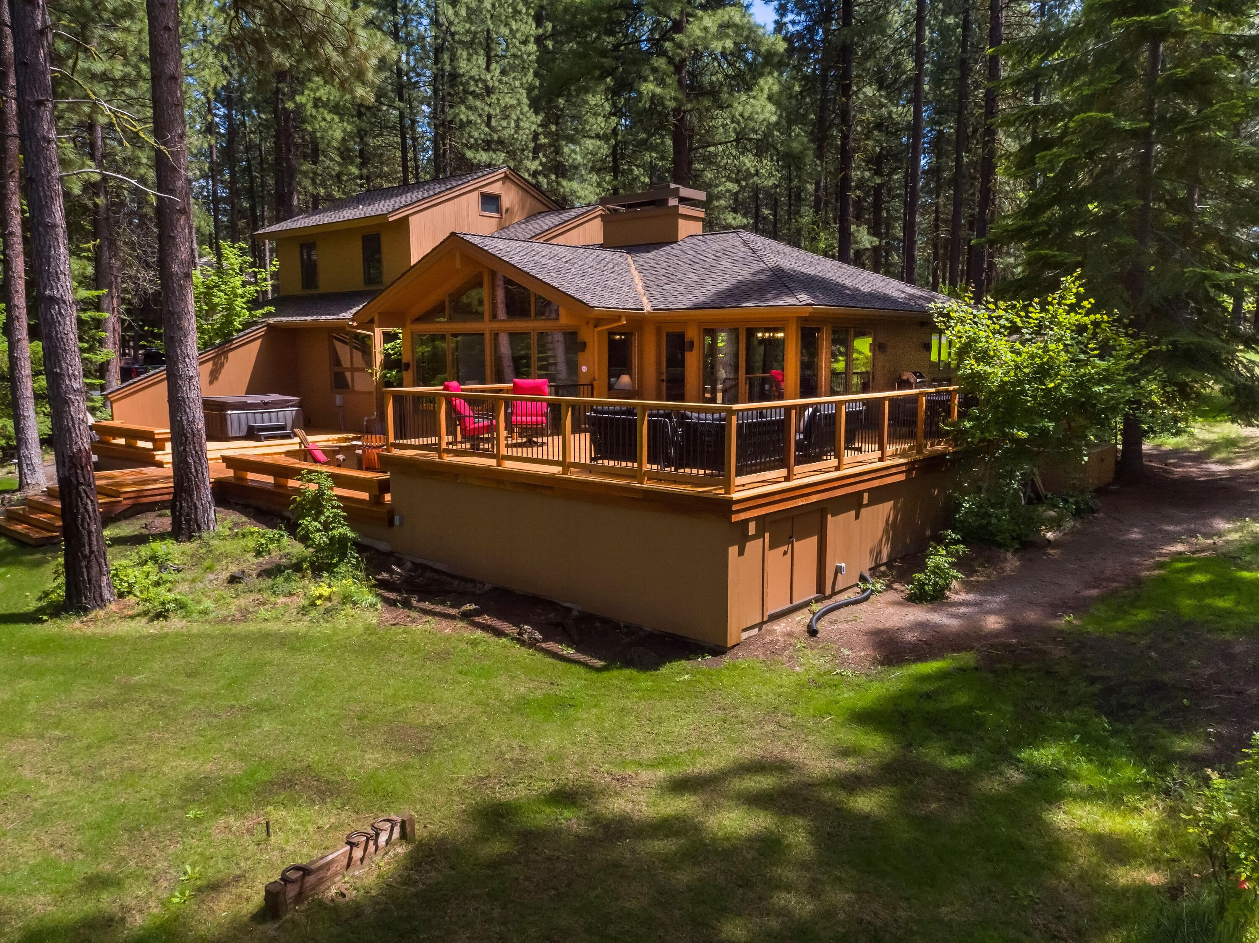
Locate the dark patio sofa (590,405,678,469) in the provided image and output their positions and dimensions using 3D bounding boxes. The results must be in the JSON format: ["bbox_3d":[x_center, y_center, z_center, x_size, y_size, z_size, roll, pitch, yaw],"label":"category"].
[{"bbox_3d":[0.219,-0.507,12.309,1.460,0.850,0.800,7,11,43],"label":"dark patio sofa"}]

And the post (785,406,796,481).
[{"bbox_3d":[2.069,-0.356,11.196,0.090,0.960,0.090,8,11,43],"label":"post"}]

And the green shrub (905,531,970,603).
[{"bbox_3d":[4.143,1.284,11.800,0.800,0.920,0.820,7,10,40],"label":"green shrub"}]

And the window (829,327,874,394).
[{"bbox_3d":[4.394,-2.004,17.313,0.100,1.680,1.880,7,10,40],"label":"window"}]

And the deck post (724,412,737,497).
[{"bbox_3d":[1.132,-0.214,9.748,0.090,0.950,0.090,7,10,40],"label":"deck post"}]

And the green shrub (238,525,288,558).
[{"bbox_3d":[-5.630,1.088,13.400,0.740,0.430,0.580,7,10,40],"label":"green shrub"}]

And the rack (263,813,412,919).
[{"bbox_3d":[-1.932,2.624,5.926,0.170,0.235,1.070,7,11,40],"label":"rack"}]

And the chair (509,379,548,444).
[{"bbox_3d":[-1.726,-1.051,15.374,0.720,1.120,0.800,0,8,-3],"label":"chair"}]

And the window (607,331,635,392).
[{"bbox_3d":[-0.176,-2.310,18.398,0.100,1.255,0.854,7,11,42],"label":"window"}]

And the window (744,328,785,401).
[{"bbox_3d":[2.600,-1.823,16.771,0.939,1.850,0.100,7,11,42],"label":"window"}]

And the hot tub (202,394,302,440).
[{"bbox_3d":[-10.708,-1.570,24.451,2.100,0.980,2.100,7,10,40],"label":"hot tub"}]

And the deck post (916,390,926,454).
[{"bbox_3d":[4.576,-0.765,13.735,0.090,0.950,0.090,7,10,40],"label":"deck post"}]

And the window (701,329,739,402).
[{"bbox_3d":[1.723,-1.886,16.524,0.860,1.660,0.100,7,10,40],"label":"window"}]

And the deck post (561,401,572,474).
[{"bbox_3d":[-0.838,-0.436,11.492,0.090,0.950,0.090,7,10,40],"label":"deck post"}]

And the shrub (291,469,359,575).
[{"bbox_3d":[-4.430,0.745,12.700,1.000,1.450,1.000,7,10,40],"label":"shrub"}]

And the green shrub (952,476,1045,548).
[{"bbox_3d":[6.349,0.685,15.000,1.400,1.200,1.500,7,10,40],"label":"green shrub"}]

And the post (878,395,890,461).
[{"bbox_3d":[3.800,-0.615,12.968,0.090,0.960,0.090,8,11,43],"label":"post"}]

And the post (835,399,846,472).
[{"bbox_3d":[2.941,-0.486,12.087,0.090,0.960,0.090,8,11,43],"label":"post"}]

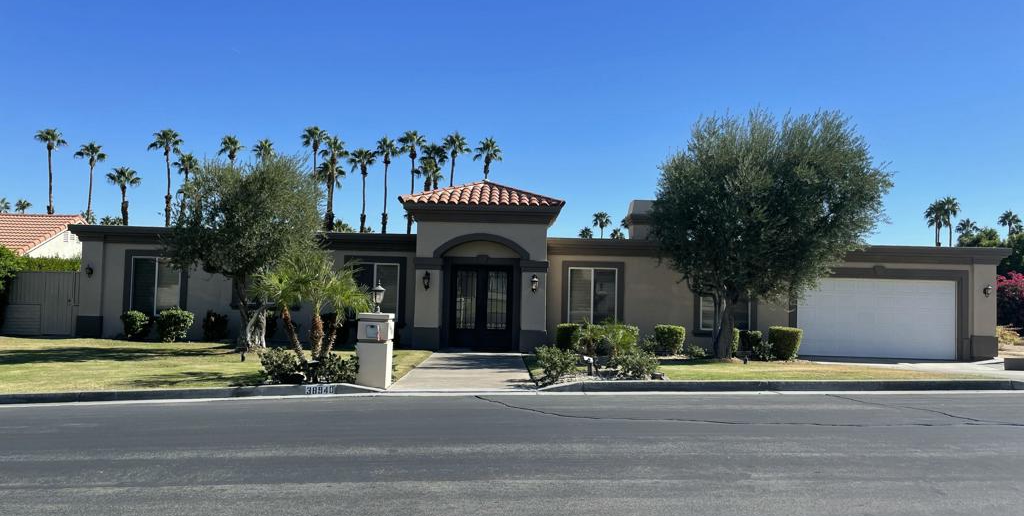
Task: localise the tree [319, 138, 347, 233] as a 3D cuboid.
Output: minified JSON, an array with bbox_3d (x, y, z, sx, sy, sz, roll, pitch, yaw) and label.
[{"bbox_3d":[-19.961,-4.244,84.613,3.100,18.390,3.100,1,-2,0],"label":"tree"}]

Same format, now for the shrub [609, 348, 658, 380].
[{"bbox_3d":[2.101,1.833,13.300,0.870,0.570,0.800,1,-2,0],"label":"shrub"}]

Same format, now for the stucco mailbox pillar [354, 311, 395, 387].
[{"bbox_3d":[-2.339,1.567,13.150,0.520,1.270,0.580,1,-2,0],"label":"stucco mailbox pillar"}]

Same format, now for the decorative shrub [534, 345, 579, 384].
[{"bbox_3d":[0.816,1.952,14.100,0.807,0.733,0.750,1,-2,0],"label":"decorative shrub"}]

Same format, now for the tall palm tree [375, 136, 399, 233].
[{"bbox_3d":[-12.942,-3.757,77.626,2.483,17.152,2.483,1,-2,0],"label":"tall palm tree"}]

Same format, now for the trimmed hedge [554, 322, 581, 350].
[{"bbox_3d":[1.645,2.303,22.000,0.744,0.858,0.800,1,-2,0],"label":"trimmed hedge"}]

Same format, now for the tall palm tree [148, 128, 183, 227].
[{"bbox_3d":[-30.828,-3.761,67.664,3.066,15.398,3.066,1,-2,0],"label":"tall palm tree"}]

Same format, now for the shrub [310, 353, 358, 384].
[{"bbox_3d":[-3.006,1.882,13.100,0.852,0.545,0.750,1,-2,0],"label":"shrub"}]

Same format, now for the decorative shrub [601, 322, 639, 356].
[{"bbox_3d":[2.865,2.162,20.400,1.020,0.950,0.950,1,-2,0],"label":"decorative shrub"}]

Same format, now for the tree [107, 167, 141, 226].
[{"bbox_3d":[-37.035,-2.313,72.733,2.950,12.660,2.950,1,-2,0],"label":"tree"}]

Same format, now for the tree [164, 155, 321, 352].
[{"bbox_3d":[-7.218,-0.121,20.600,4.178,5.303,4.000,1,-2,0],"label":"tree"}]

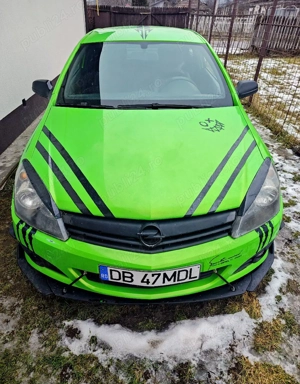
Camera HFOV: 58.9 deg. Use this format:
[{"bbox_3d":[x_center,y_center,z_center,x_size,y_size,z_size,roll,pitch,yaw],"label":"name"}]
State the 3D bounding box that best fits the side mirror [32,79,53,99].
[{"bbox_3d":[-0.959,-0.927,2.390,0.230,0.170,0.140,-1,33,-1],"label":"side mirror"}]

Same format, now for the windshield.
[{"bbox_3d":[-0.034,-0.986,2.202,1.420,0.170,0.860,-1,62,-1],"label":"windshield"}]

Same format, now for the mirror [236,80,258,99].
[{"bbox_3d":[0.876,-0.930,2.412,0.230,0.170,0.140,-1,33,-1],"label":"mirror"}]

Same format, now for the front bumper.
[{"bbox_3d":[-0.003,0.374,1.538,1.680,0.360,0.440,-1,33,-1],"label":"front bumper"}]

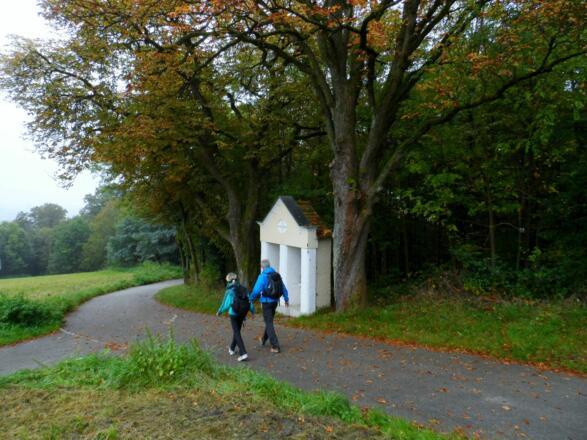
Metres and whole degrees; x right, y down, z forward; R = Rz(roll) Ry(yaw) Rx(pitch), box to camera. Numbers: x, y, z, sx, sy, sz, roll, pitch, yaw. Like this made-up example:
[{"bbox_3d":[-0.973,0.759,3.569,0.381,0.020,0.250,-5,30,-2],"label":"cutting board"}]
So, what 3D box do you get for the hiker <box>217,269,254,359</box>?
[{"bbox_3d":[-1.061,1.780,7.511,0.580,1.601,0.640,-3,5,-45],"label":"hiker"}]

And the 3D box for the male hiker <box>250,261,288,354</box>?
[{"bbox_3d":[-0.457,1.623,7.751,0.620,1.741,0.680,-3,5,-43],"label":"male hiker"}]

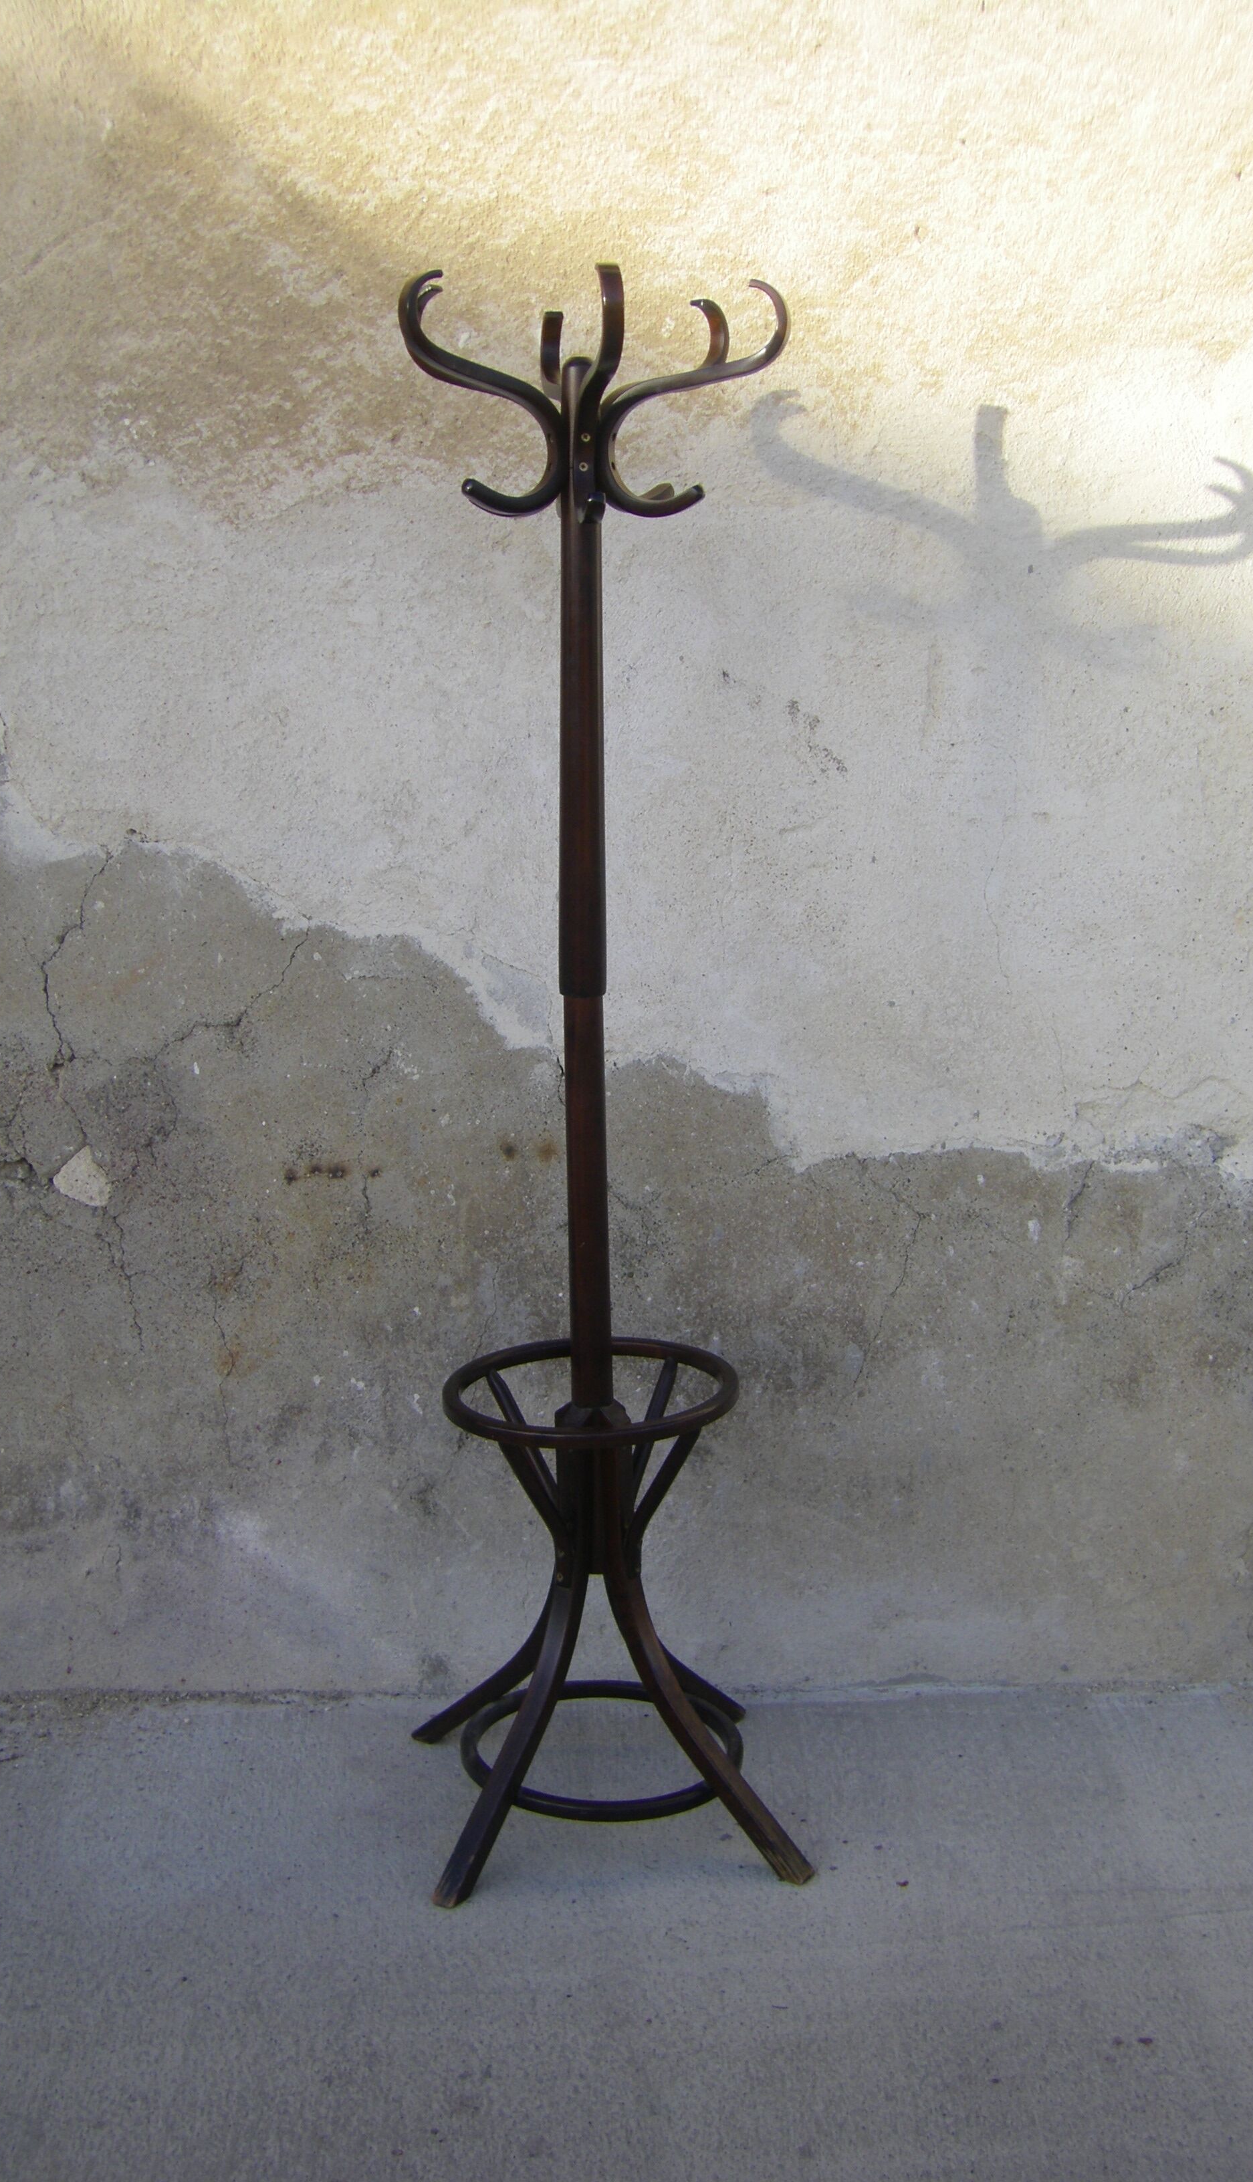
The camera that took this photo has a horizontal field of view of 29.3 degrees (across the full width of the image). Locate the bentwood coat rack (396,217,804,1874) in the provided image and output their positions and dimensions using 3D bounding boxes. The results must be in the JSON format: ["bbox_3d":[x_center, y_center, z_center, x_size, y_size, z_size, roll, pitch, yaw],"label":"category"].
[{"bbox_3d":[-0.045,0.005,2.894,0.470,1.865,0.485,-2,12,-7],"label":"bentwood coat rack"}]

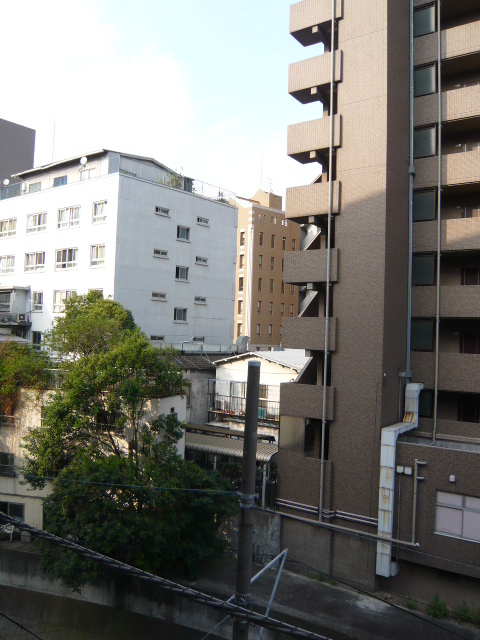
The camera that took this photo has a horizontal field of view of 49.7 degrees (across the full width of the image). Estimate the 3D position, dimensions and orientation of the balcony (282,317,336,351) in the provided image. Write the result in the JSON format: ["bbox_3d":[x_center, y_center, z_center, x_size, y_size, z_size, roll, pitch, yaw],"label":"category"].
[{"bbox_3d":[3.324,0.641,22.735,2.537,1.380,1.400,0,-3,34],"label":"balcony"}]

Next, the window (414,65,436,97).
[{"bbox_3d":[8.181,-10.606,22.980,0.966,1.341,0.120,0,-3,33],"label":"window"}]

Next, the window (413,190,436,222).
[{"bbox_3d":[8.152,-5.105,22.934,1.160,1.550,0.150,0,-3,34],"label":"window"}]

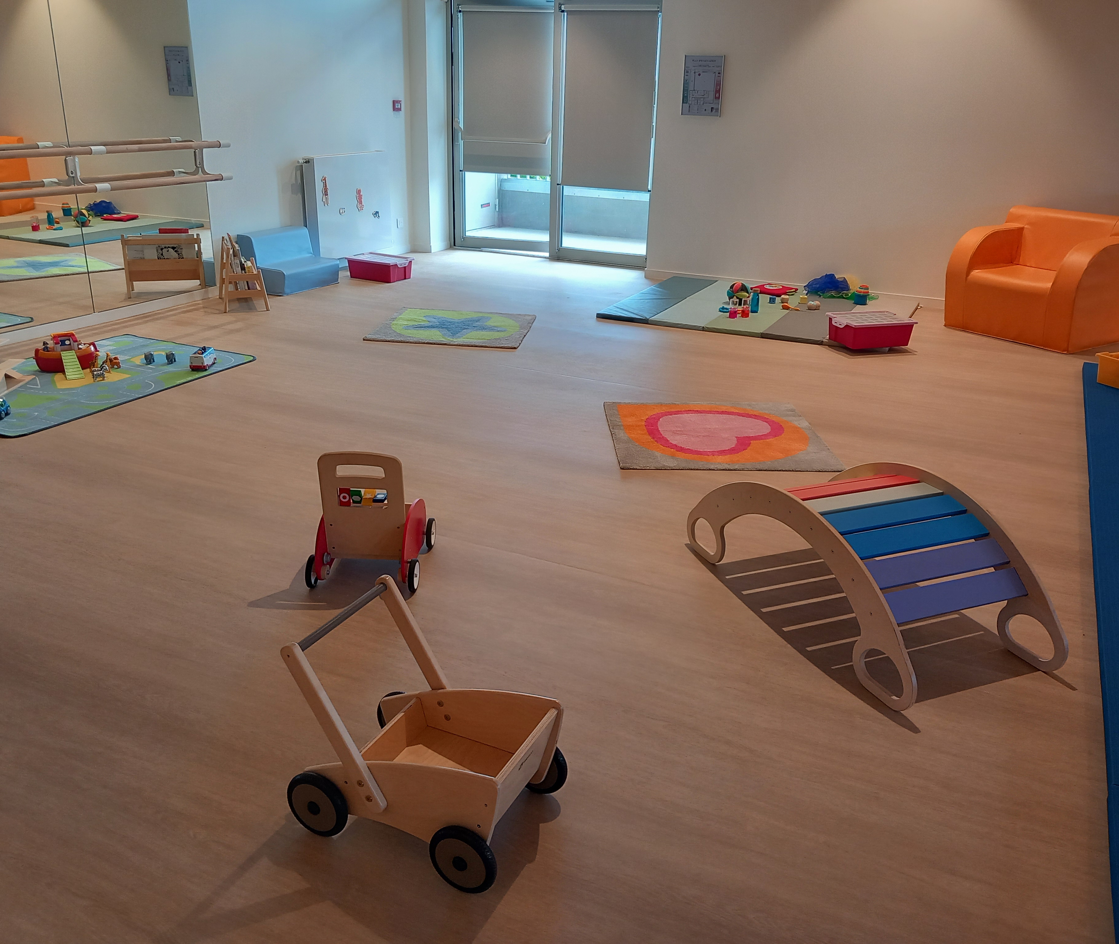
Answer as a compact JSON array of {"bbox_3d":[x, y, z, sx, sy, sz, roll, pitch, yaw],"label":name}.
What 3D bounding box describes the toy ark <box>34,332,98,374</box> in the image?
[{"bbox_3d":[-2.701,-0.654,5.368,0.315,0.188,0.155,-11,25,-29],"label":"toy ark"}]

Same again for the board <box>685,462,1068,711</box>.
[{"bbox_3d":[0.940,0.222,3.077,0.556,0.424,1.137,-8,23,-22],"label":"board"}]

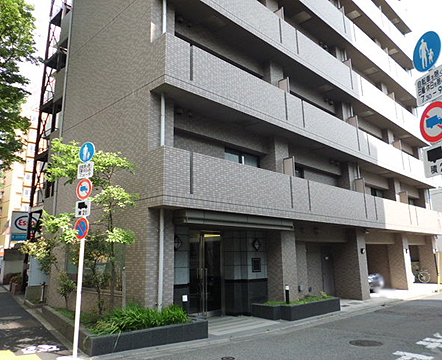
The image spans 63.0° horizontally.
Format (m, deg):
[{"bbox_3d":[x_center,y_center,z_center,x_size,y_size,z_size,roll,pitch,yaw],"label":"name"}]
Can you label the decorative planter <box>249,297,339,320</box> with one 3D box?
[{"bbox_3d":[2.350,3.868,10.967,2.920,0.380,1.250,10,-15,-44],"label":"decorative planter"}]

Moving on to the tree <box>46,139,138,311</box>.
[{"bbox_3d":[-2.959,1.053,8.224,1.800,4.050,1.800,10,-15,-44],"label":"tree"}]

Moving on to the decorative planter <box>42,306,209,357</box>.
[{"bbox_3d":[-2.621,3.478,8.946,2.500,0.340,4.580,7,-13,-35],"label":"decorative planter"}]

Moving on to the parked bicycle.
[{"bbox_3d":[11.806,5.717,21.893,0.550,1.000,1.700,10,-15,-44],"label":"parked bicycle"}]

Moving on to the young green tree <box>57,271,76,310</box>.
[{"bbox_3d":[-4.155,2.964,9.730,0.500,1.020,0.500,10,-15,-44],"label":"young green tree"}]

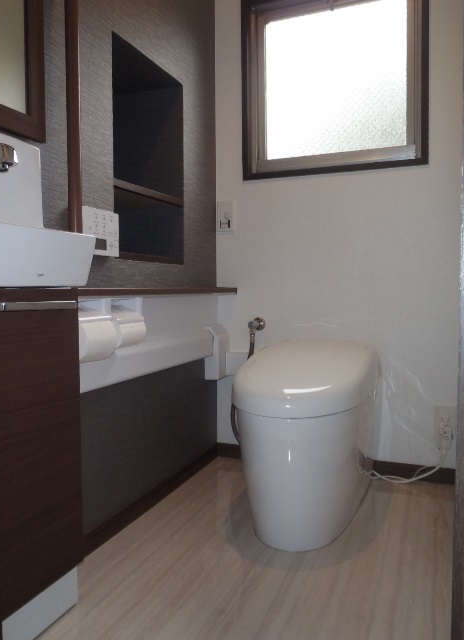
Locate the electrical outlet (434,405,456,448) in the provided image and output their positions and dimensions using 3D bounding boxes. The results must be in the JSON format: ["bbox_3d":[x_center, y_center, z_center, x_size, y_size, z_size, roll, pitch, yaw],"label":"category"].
[{"bbox_3d":[0.745,0.373,1.799,0.072,0.142,0.027,1,3,22],"label":"electrical outlet"}]

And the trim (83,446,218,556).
[{"bbox_3d":[-0.227,0.560,1.704,0.012,0.055,0.938,1,3,22],"label":"trim"}]

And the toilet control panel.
[{"bbox_3d":[-0.351,-0.224,1.343,0.023,0.118,0.160,1,3,22],"label":"toilet control panel"}]

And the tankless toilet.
[{"bbox_3d":[0.242,0.336,1.620,0.394,0.507,0.677,1,3,22],"label":"tankless toilet"}]

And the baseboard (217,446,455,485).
[{"bbox_3d":[0.372,0.542,1.969,0.918,0.055,0.013,1,3,22],"label":"baseboard"}]

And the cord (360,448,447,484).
[{"bbox_3d":[0.612,0.515,1.830,0.282,0.122,0.078,1,3,22],"label":"cord"}]

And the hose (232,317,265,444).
[{"bbox_3d":[0.064,0.241,2.010,0.116,0.479,0.126,1,3,22],"label":"hose"}]

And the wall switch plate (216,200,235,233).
[{"bbox_3d":[-0.023,-0.405,2.029,0.070,0.120,0.012,1,3,22],"label":"wall switch plate"}]

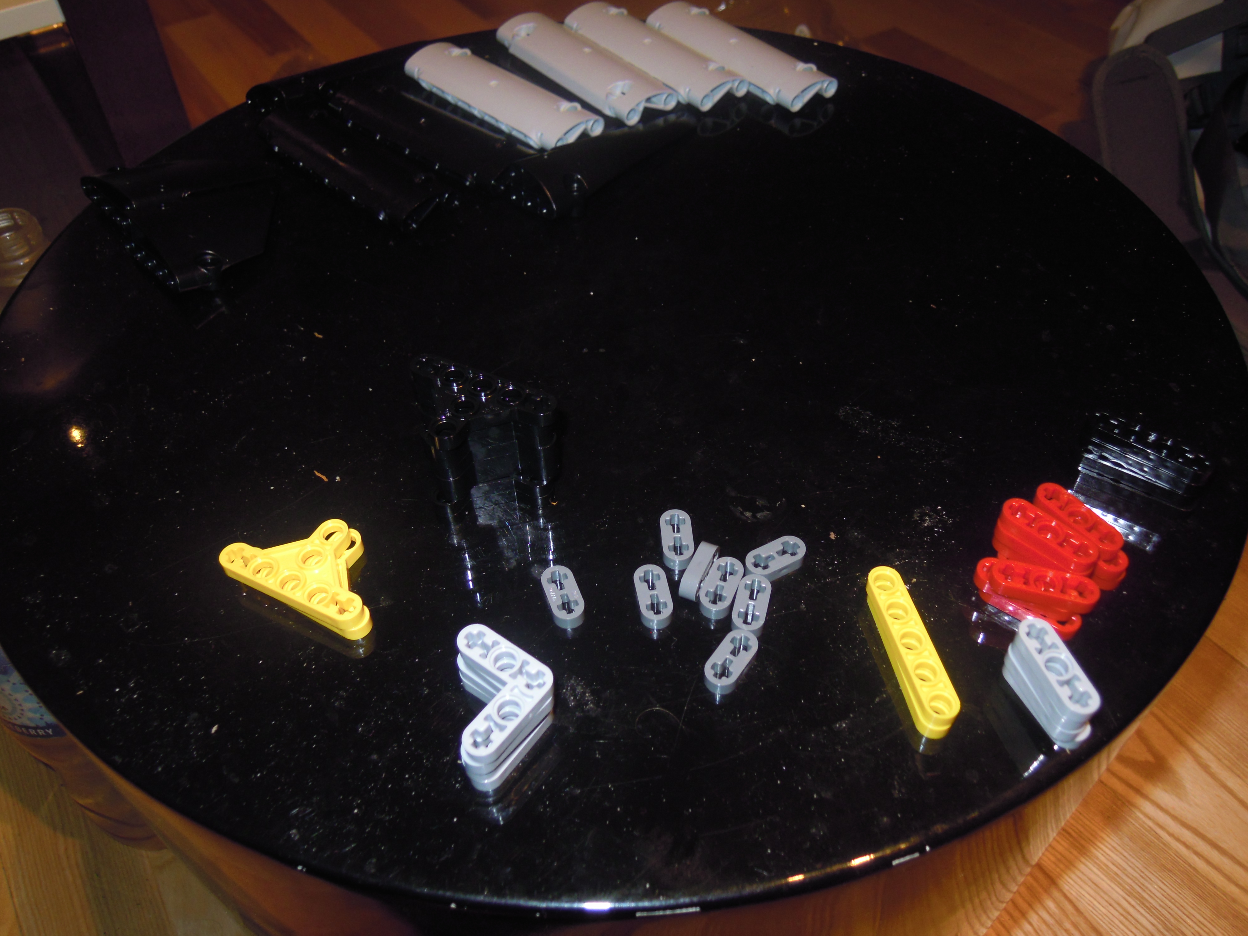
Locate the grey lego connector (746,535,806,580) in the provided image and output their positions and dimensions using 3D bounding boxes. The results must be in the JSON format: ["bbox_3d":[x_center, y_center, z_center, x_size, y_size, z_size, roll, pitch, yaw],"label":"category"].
[{"bbox_3d":[0.037,0.022,0.244,0.016,0.004,0.008,-23,51,-18],"label":"grey lego connector"}]

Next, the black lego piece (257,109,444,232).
[{"bbox_3d":[-0.097,-0.109,0.359,0.088,0.009,0.024,34,56,27],"label":"black lego piece"}]

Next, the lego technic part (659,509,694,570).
[{"bbox_3d":[0.013,0.017,0.249,0.008,0.004,0.016,-4,48,-2],"label":"lego technic part"}]

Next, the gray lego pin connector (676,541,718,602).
[{"bbox_3d":[0.018,0.025,0.241,0.004,0.008,0.016,20,51,17],"label":"gray lego pin connector"}]

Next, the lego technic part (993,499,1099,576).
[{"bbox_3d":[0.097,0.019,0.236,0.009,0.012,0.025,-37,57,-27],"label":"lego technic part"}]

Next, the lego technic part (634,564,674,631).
[{"bbox_3d":[0.007,0.030,0.238,0.008,0.004,0.016,-8,48,-6],"label":"lego technic part"}]

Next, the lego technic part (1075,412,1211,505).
[{"bbox_3d":[0.133,-0.002,0.260,0.032,0.016,0.009,29,54,23],"label":"lego technic part"}]

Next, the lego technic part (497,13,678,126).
[{"bbox_3d":[-0.016,-0.163,0.408,0.024,0.009,0.088,-32,55,-25],"label":"lego technic part"}]

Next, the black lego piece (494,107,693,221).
[{"bbox_3d":[-0.007,-0.121,0.366,0.029,0.016,0.086,32,55,25],"label":"black lego piece"}]

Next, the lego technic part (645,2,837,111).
[{"bbox_3d":[0.047,-0.171,0.416,0.024,0.009,0.088,-32,56,-26],"label":"lego technic part"}]

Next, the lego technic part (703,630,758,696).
[{"bbox_3d":[0.024,0.043,0.226,0.008,0.004,0.016,29,54,23],"label":"lego technic part"}]

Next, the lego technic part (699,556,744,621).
[{"bbox_3d":[0.023,0.028,0.239,0.008,0.004,0.016,17,50,16],"label":"lego technic part"}]

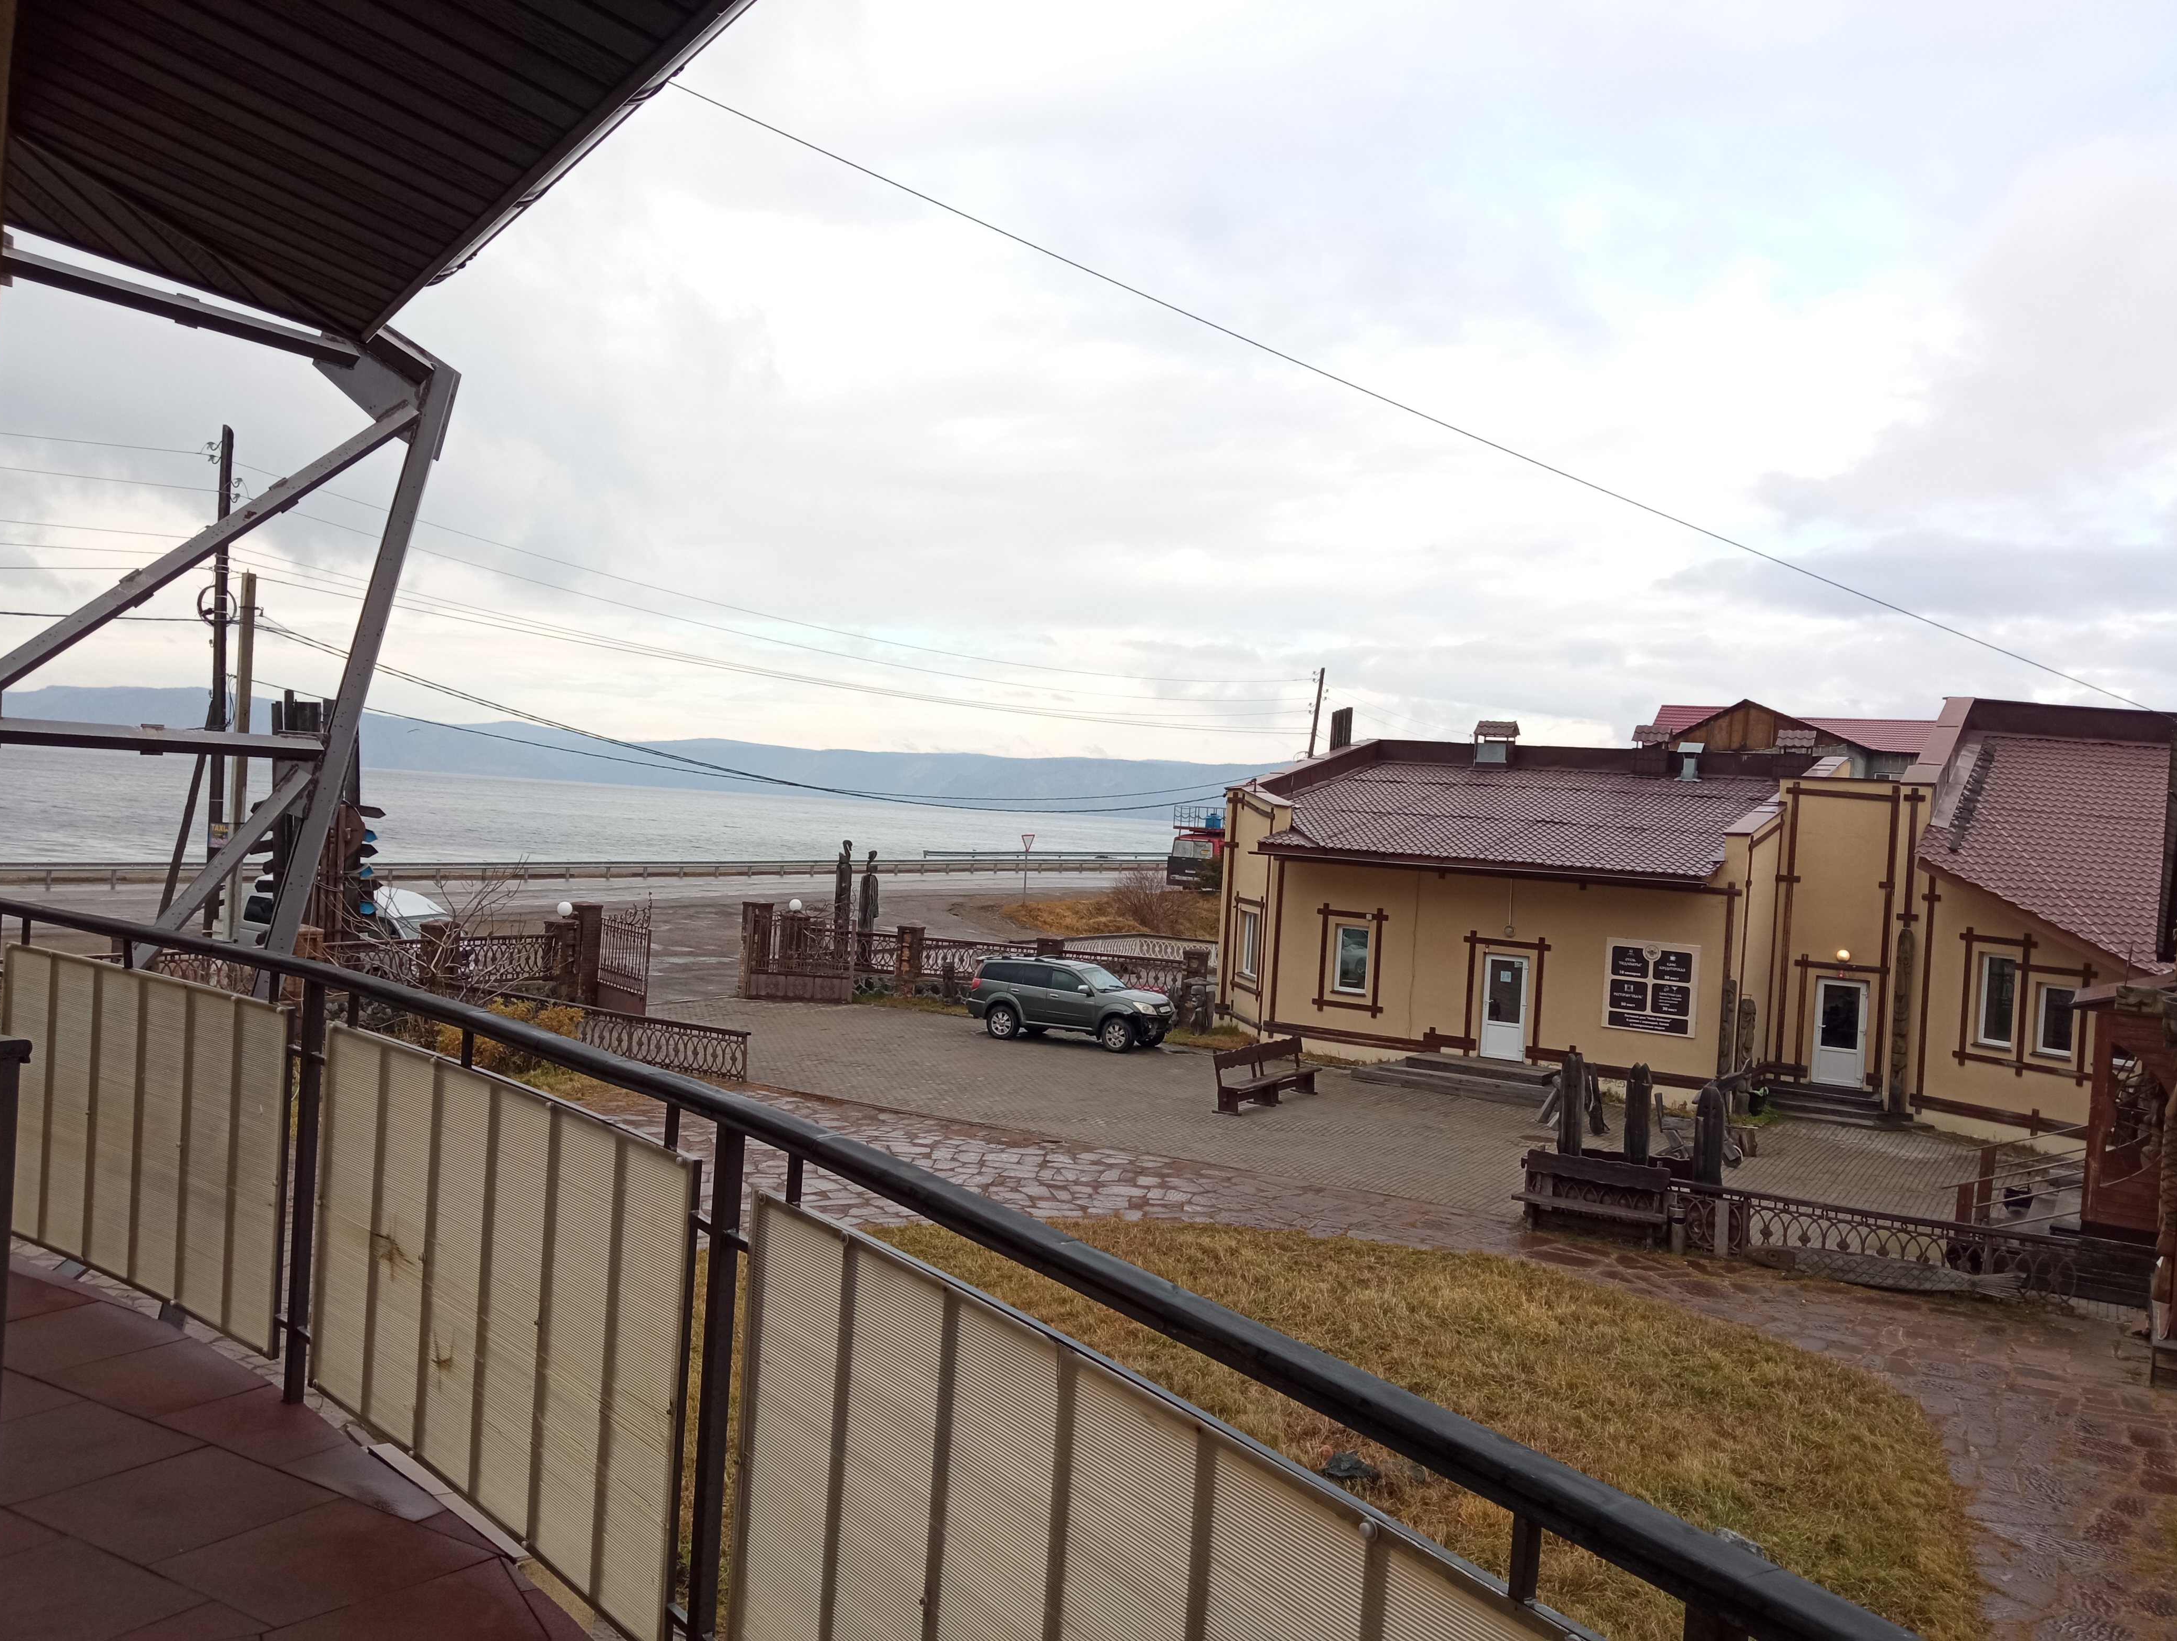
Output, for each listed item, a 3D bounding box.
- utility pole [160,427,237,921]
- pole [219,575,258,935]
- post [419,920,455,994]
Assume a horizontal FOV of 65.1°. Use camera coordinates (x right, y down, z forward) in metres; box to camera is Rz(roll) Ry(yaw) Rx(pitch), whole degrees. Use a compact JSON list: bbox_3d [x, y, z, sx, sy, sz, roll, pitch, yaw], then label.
[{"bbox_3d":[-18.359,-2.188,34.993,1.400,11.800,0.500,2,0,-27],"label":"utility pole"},{"bbox_3d":[-17.122,-0.613,34.304,0.280,8.810,0.280,3,0,-27],"label":"pole"},{"bbox_3d":[-13.716,3.084,35.930,0.510,1.820,0.510,4,0,33],"label":"post"}]

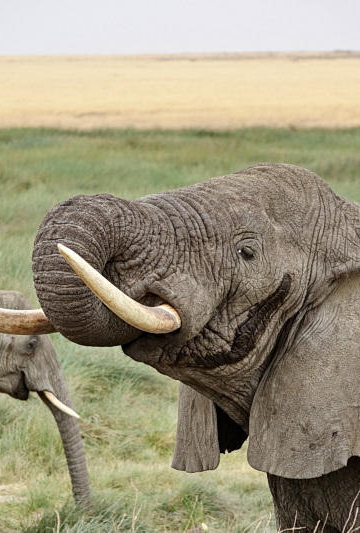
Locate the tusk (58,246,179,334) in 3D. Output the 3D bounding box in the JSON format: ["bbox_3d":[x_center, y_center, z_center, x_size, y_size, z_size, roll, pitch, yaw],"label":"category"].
[{"bbox_3d":[-0.279,0.097,31.220,0.140,0.200,0.860,1,-22,42],"label":"tusk"}]

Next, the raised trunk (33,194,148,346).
[{"bbox_3d":[-0.397,0.018,31.500,0.500,0.670,0.380,-1,2,-30],"label":"raised trunk"}]

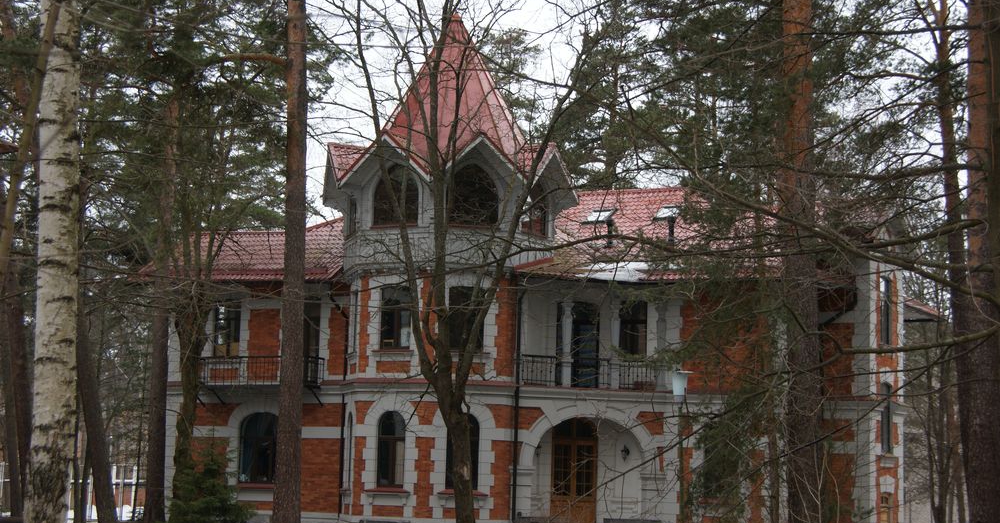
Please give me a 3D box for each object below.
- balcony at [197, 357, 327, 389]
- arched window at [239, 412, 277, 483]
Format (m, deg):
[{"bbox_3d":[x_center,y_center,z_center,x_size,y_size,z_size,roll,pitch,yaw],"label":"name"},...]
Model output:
[{"bbox_3d":[-7.237,3.367,50.272,4.469,0.931,0.850,-3,-9,32],"label":"balcony"},{"bbox_3d":[-7.173,5.632,50.462,1.874,2.168,0.200,-3,-9,32],"label":"arched window"}]

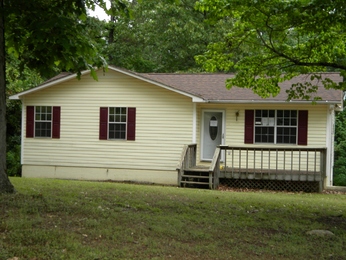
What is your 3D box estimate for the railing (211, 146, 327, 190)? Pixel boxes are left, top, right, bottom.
[{"bbox_3d":[3.258,1.355,18.979,3.747,1.525,1.273,1,0,14],"label":"railing"}]

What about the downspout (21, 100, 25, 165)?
[{"bbox_3d":[-6.277,0.076,23.355,0.111,2.727,0.101,1,0,14],"label":"downspout"}]

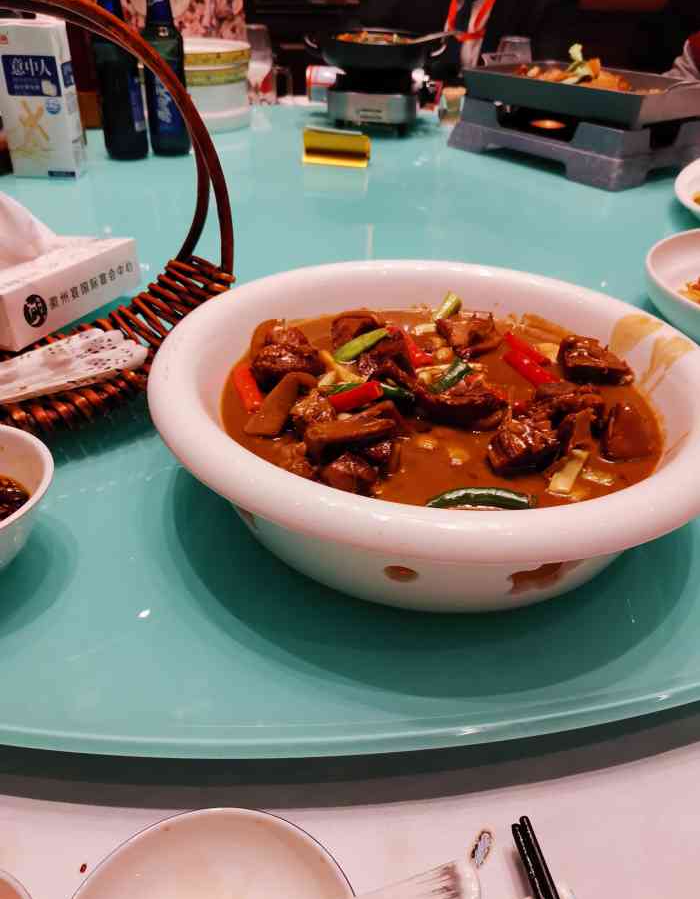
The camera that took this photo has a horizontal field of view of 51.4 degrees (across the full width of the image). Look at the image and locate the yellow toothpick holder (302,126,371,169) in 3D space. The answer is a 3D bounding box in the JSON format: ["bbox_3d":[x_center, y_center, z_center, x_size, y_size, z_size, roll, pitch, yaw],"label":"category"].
[{"bbox_3d":[-0.019,-0.498,1.198,0.103,0.048,0.046,4,35,1],"label":"yellow toothpick holder"}]

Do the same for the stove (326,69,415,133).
[{"bbox_3d":[0.050,-0.696,1.429,0.171,0.113,0.165,9,35,8],"label":"stove"}]

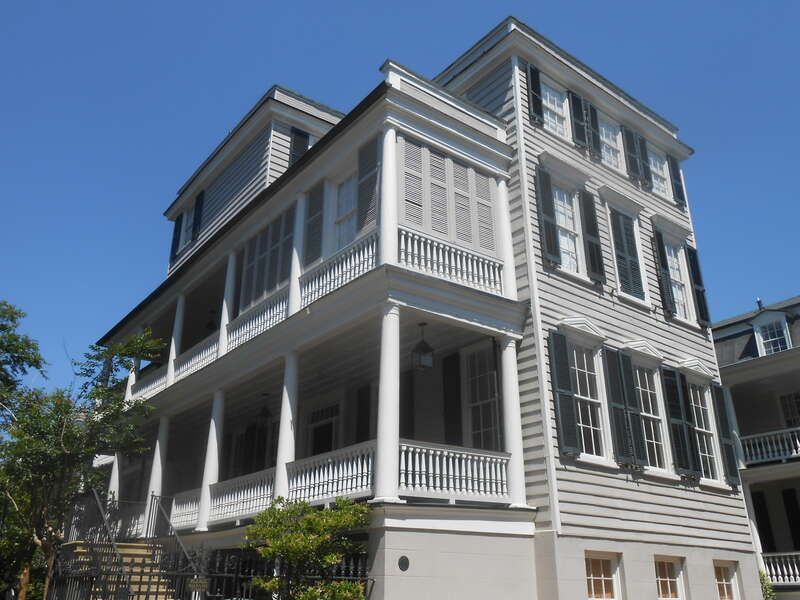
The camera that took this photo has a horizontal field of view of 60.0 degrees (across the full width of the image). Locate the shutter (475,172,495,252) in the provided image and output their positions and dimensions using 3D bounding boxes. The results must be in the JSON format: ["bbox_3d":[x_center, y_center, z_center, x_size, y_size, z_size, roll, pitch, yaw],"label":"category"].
[{"bbox_3d":[1.611,-1.639,13.166,0.544,1.782,0.050,16,-28,-32],"label":"shutter"}]

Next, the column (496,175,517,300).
[{"bbox_3d":[2.079,-1.226,13.829,0.273,2.709,0.273,0,-23,0],"label":"column"}]

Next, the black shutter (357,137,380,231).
[{"bbox_3d":[-0.584,-2.097,12.828,0.063,2.016,0.630,17,-29,-34],"label":"black shutter"}]

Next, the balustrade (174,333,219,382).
[{"bbox_3d":[-4.957,1.425,16.930,0.120,0.847,2.806,18,-29,-35],"label":"balustrade"}]

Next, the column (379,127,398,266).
[{"bbox_3d":[-0.190,-1.785,11.834,0.290,2.750,0.290,0,-23,0],"label":"column"}]

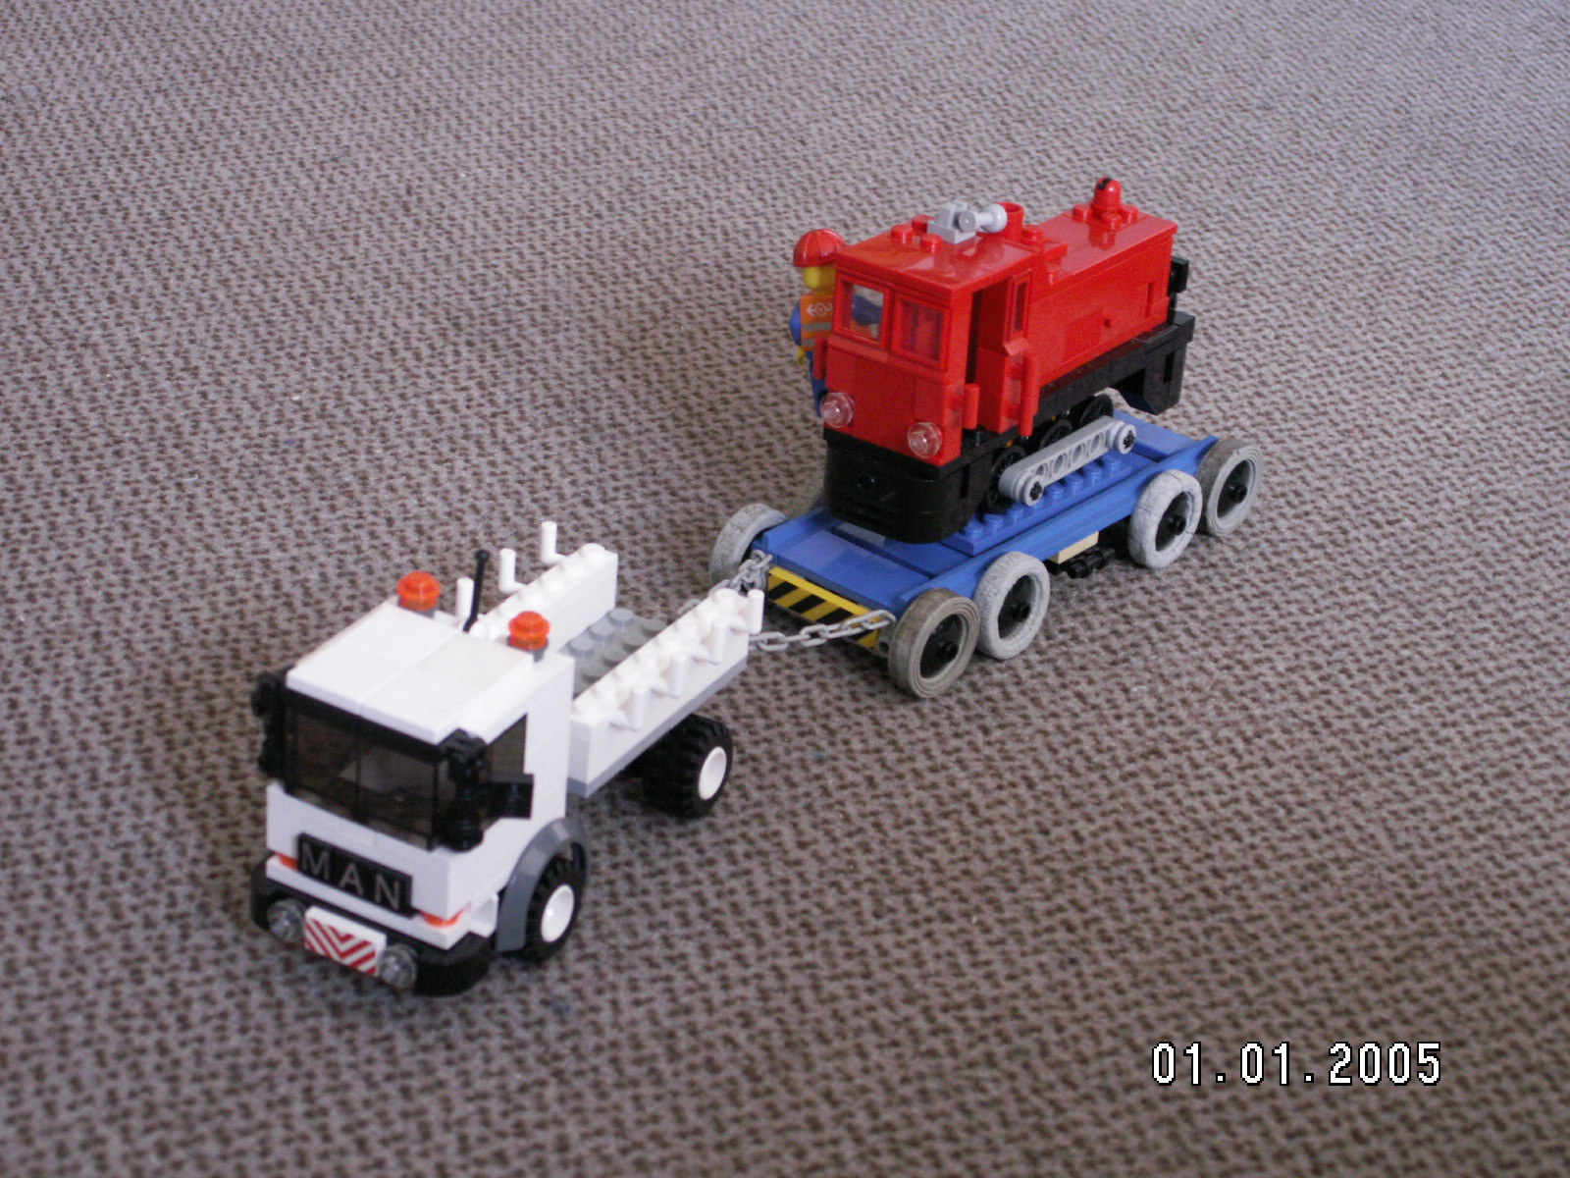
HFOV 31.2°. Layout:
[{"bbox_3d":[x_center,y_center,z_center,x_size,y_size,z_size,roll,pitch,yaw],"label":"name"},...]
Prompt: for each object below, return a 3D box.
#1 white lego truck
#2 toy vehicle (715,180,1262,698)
[{"bbox_3d":[-0.051,0.019,0.545,0.058,0.064,0.119,18,30,23],"label":"white lego truck"},{"bbox_3d":[0.053,-0.047,0.655,0.060,0.094,0.147,25,33,33],"label":"toy vehicle"}]

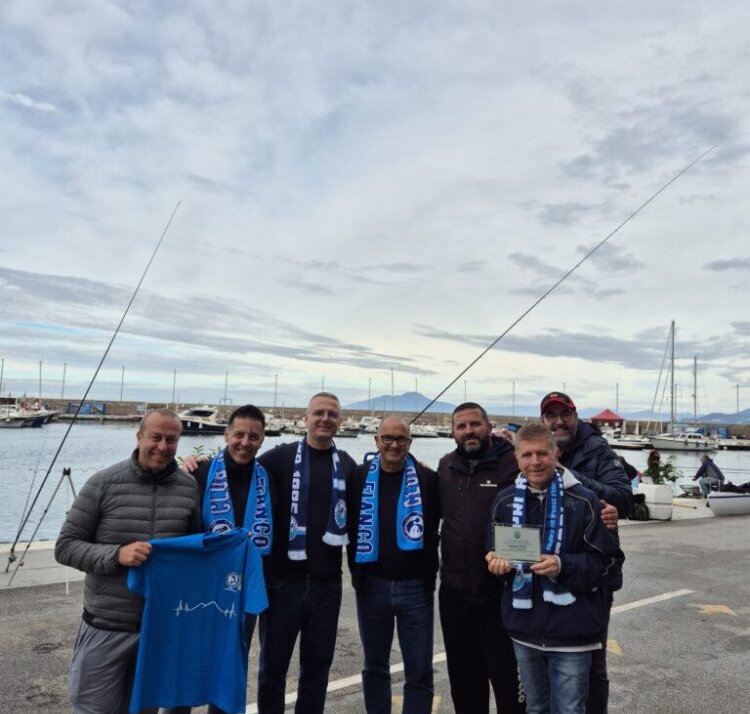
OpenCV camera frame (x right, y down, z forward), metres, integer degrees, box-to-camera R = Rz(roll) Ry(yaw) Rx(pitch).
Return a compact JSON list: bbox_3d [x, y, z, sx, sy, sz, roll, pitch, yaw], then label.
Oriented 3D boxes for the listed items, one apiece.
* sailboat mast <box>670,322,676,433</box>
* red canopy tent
[{"bbox_3d":[34.761,2.257,77.574,0.250,13.160,0.250,2,-5,0],"label":"sailboat mast"},{"bbox_3d":[29.802,8.322,85.139,3.300,3.200,3.300,0,-6,25],"label":"red canopy tent"}]

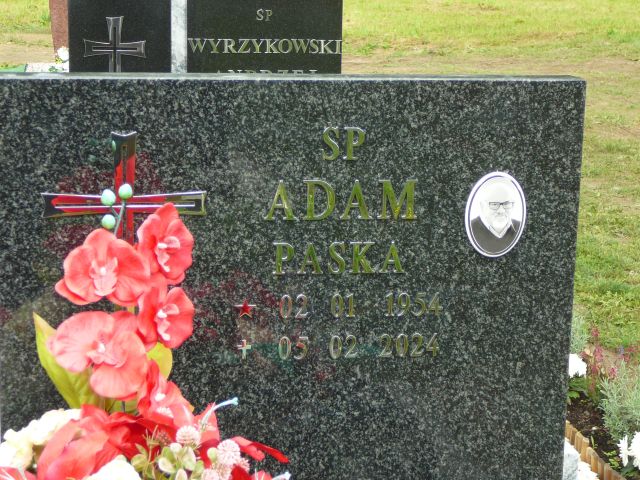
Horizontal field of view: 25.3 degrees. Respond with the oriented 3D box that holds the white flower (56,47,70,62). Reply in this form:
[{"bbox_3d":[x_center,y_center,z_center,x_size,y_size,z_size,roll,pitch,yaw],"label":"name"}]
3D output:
[{"bbox_3d":[-1.436,-1.042,8.000,0.085,0.090,0.070,0,13,-3],"label":"white flower"}]

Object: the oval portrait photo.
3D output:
[{"bbox_3d":[0.247,-0.036,2.000,0.088,0.123,0.010,-1,13,-7],"label":"oval portrait photo"}]

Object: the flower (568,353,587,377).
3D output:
[{"bbox_3d":[0.669,0.328,3.750,0.072,0.065,0.055,1,13,0],"label":"flower"}]

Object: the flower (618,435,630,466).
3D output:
[{"bbox_3d":[0.663,0.458,3.100,0.030,0.070,0.068,-3,13,-17],"label":"flower"}]

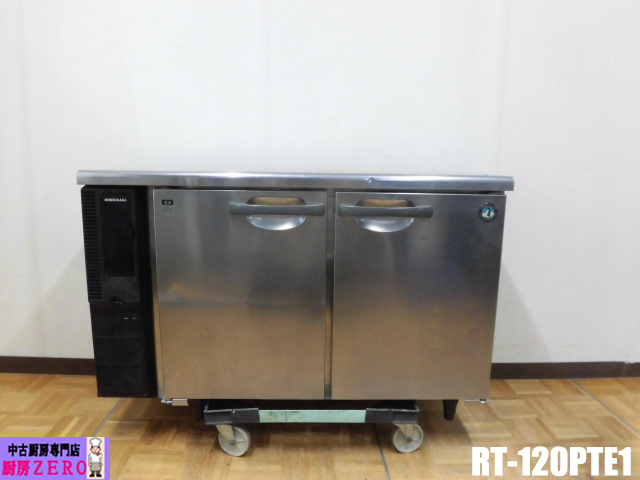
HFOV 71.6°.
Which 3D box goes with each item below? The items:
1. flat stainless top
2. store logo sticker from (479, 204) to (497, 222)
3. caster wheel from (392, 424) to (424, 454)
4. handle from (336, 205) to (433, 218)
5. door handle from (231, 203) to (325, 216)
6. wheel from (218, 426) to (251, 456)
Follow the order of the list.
[{"bbox_3d":[-0.065,-0.196,1.434,1.200,0.040,0.450,1,9,-1],"label":"flat stainless top"},{"bbox_3d":[0.466,-0.074,1.234,0.049,0.050,0.004,1,9,-1],"label":"store logo sticker"},{"bbox_3d":[0.267,0.596,1.339,0.096,0.096,0.030,-3,9,-22],"label":"caster wheel"},{"bbox_3d":[0.180,-0.077,1.217,0.260,0.033,0.034,1,9,-1],"label":"handle"},{"bbox_3d":[-0.116,-0.082,1.210,0.263,0.033,0.034,1,9,-1],"label":"door handle"},{"bbox_3d":[-0.251,0.593,1.312,0.096,0.096,0.030,4,9,18],"label":"wheel"}]

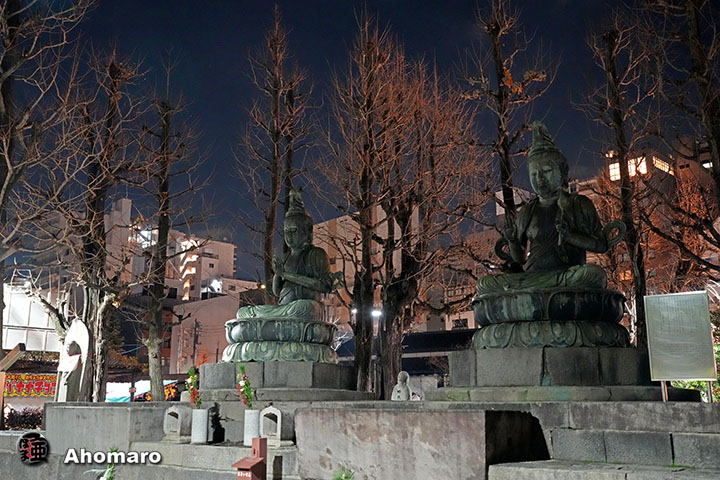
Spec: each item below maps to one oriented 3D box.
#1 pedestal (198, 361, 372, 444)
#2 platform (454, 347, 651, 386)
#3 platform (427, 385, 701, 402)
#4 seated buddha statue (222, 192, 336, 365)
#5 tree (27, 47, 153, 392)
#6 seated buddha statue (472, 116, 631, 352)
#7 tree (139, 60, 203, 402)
[{"bbox_3d":[-1.277,2.526,10.840,2.800,1.030,2.800,-11,-17,40],"label":"pedestal"},{"bbox_3d":[2.328,1.587,8.186,2.400,0.380,2.400,-11,-17,40],"label":"platform"},{"bbox_3d":[2.328,1.850,8.125,2.940,0.170,2.940,-11,-17,40],"label":"platform"},{"bbox_3d":[-1.277,0.572,11.290,1.870,2.990,1.850,-11,-17,40],"label":"seated buddha statue"},{"bbox_3d":[-6.165,-0.317,15.671,2.800,8.850,2.700,0,-13,0],"label":"tree"},{"bbox_3d":[2.328,-0.055,8.564,1.870,2.990,1.850,-11,-17,40],"label":"seated buddha statue"},{"bbox_3d":[-4.493,-0.201,15.952,1.700,8.750,1.700,0,-13,0],"label":"tree"}]

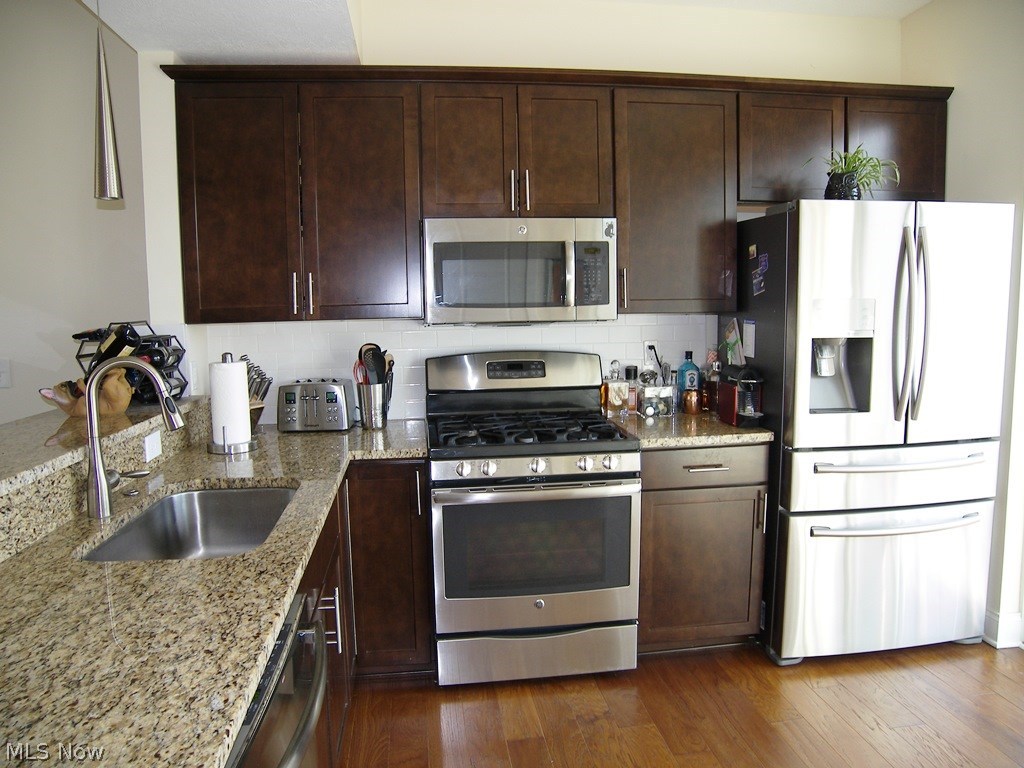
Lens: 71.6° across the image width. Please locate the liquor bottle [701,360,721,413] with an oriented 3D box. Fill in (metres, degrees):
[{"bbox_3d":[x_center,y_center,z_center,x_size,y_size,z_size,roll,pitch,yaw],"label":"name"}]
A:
[{"bbox_3d":[0.909,0.010,3.239,0.082,0.229,0.075,-2,7,-7],"label":"liquor bottle"}]

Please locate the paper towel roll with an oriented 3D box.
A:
[{"bbox_3d":[-0.996,0.073,2.521,0.140,0.300,0.140,-2,7,-7],"label":"paper towel roll"}]

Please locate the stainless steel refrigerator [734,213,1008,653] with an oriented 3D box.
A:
[{"bbox_3d":[1.414,0.168,2.947,0.908,1.775,0.770,-2,7,-7],"label":"stainless steel refrigerator"}]

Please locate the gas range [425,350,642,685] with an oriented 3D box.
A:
[{"bbox_3d":[0.058,0.492,2.863,0.756,1.203,0.695,-2,7,-7],"label":"gas range"}]

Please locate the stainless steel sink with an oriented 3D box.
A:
[{"bbox_3d":[-0.749,0.440,1.762,0.404,0.210,0.655,-2,7,-7],"label":"stainless steel sink"}]

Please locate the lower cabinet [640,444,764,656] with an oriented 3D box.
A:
[{"bbox_3d":[0.689,0.622,3.019,0.525,0.880,0.627,-2,7,-7],"label":"lower cabinet"}]

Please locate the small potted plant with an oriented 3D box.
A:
[{"bbox_3d":[1.331,-0.782,2.712,0.320,0.268,0.260,-2,7,-7],"label":"small potted plant"}]

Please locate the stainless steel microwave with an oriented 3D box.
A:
[{"bbox_3d":[0.021,-0.461,2.931,0.756,0.407,0.395,-2,7,-7],"label":"stainless steel microwave"}]

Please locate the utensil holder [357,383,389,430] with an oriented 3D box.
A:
[{"bbox_3d":[-0.575,0.090,2.929,0.128,0.182,0.128,-2,7,-7],"label":"utensil holder"}]

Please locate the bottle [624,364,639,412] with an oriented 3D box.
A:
[{"bbox_3d":[0.537,0.025,3.190,0.056,0.212,0.056,-2,7,-7],"label":"bottle"}]

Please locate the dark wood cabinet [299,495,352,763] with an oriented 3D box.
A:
[{"bbox_3d":[-0.774,0.777,1.815,0.610,0.880,0.895,-2,7,-7],"label":"dark wood cabinet"}]

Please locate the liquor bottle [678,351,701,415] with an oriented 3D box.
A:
[{"bbox_3d":[0.808,-0.011,3.236,0.091,0.275,0.076,-2,7,-7],"label":"liquor bottle"}]

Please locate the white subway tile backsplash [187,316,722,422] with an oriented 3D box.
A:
[{"bbox_3d":[-0.167,-0.075,3.144,2.275,0.452,0.015,-2,7,-7],"label":"white subway tile backsplash"}]

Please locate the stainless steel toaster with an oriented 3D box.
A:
[{"bbox_3d":[-0.816,0.085,2.957,0.286,0.197,0.245,-1,7,-4],"label":"stainless steel toaster"}]

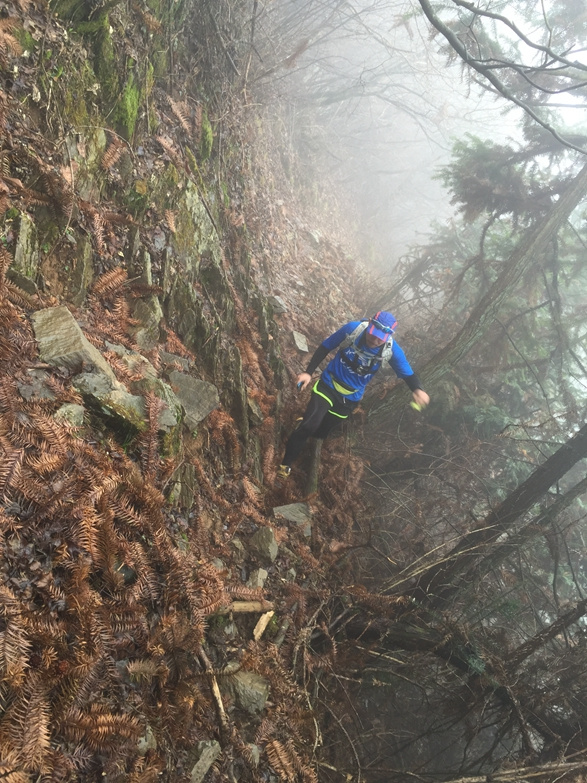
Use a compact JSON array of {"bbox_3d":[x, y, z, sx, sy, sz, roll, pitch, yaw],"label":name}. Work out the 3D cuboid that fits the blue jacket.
[{"bbox_3d":[0.552,-0.226,5.100,0.660,0.600,0.310,26,40,-13],"label":"blue jacket"}]

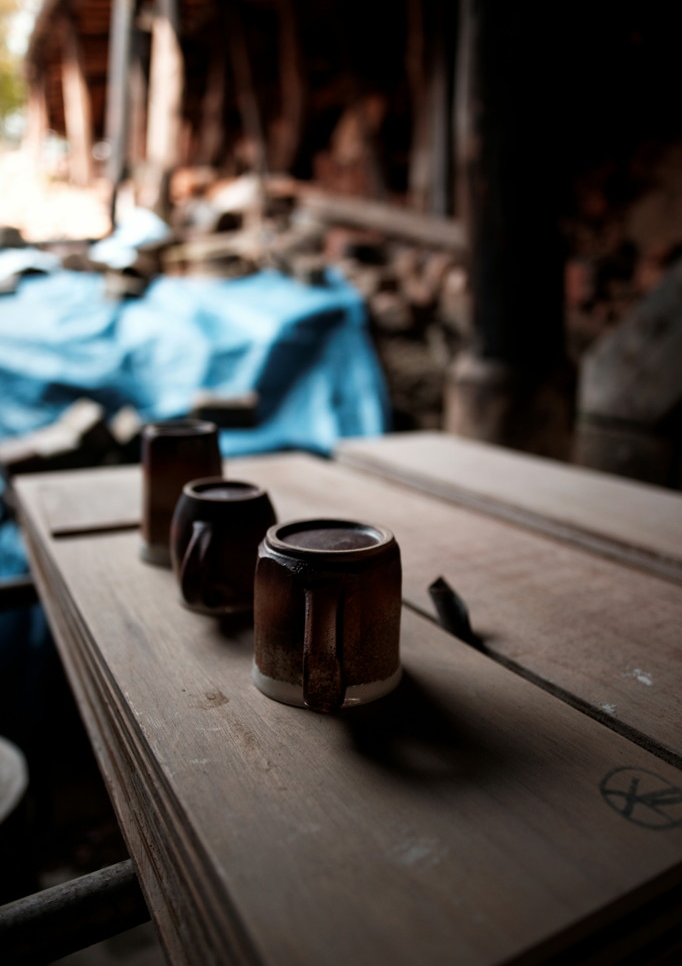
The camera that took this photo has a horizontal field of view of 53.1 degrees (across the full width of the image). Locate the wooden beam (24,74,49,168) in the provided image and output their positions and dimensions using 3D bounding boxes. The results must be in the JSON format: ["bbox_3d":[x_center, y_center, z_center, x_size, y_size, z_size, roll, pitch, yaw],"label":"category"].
[{"bbox_3d":[-4.017,-4.773,9.002,0.251,1.159,0.251,-1,15,-24],"label":"wooden beam"}]

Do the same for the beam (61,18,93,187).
[{"bbox_3d":[-2.486,-3.550,6.404,0.234,1.465,0.180,-4,14,-19],"label":"beam"}]

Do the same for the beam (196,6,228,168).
[{"bbox_3d":[-1.183,-3.639,6.304,0.194,1.367,0.194,3,14,-12],"label":"beam"}]

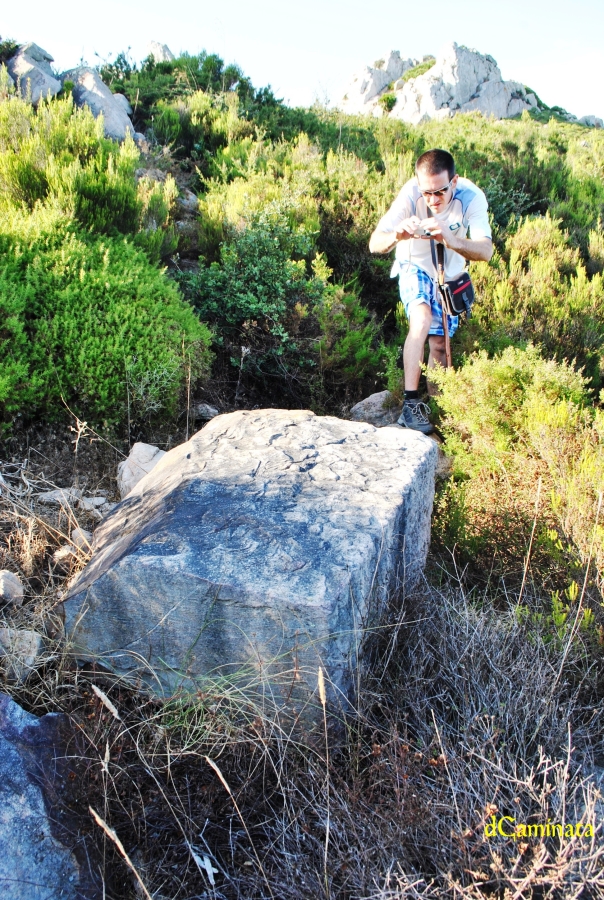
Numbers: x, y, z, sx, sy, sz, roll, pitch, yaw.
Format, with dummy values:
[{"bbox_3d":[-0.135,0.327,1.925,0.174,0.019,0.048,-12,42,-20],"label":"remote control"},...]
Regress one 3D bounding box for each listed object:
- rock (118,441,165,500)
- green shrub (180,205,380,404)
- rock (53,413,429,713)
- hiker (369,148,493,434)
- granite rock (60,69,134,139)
[{"bbox_3d":[-0.802,0.108,3.400,0.290,0.280,0.250,0,17,0],"label":"rock"},{"bbox_3d":[-0.137,-0.925,4.300,1.280,1.270,1.100,0,17,0],"label":"green shrub"},{"bbox_3d":[-0.070,0.366,2.740,0.980,0.520,1.200,9,27,22],"label":"rock"},{"bbox_3d":[0.580,-0.640,3.080,0.570,1.330,0.720,2,17,8],"label":"hiker"},{"bbox_3d":[-2.395,-4.087,8.000,0.880,0.920,0.800,0,17,0],"label":"granite rock"}]

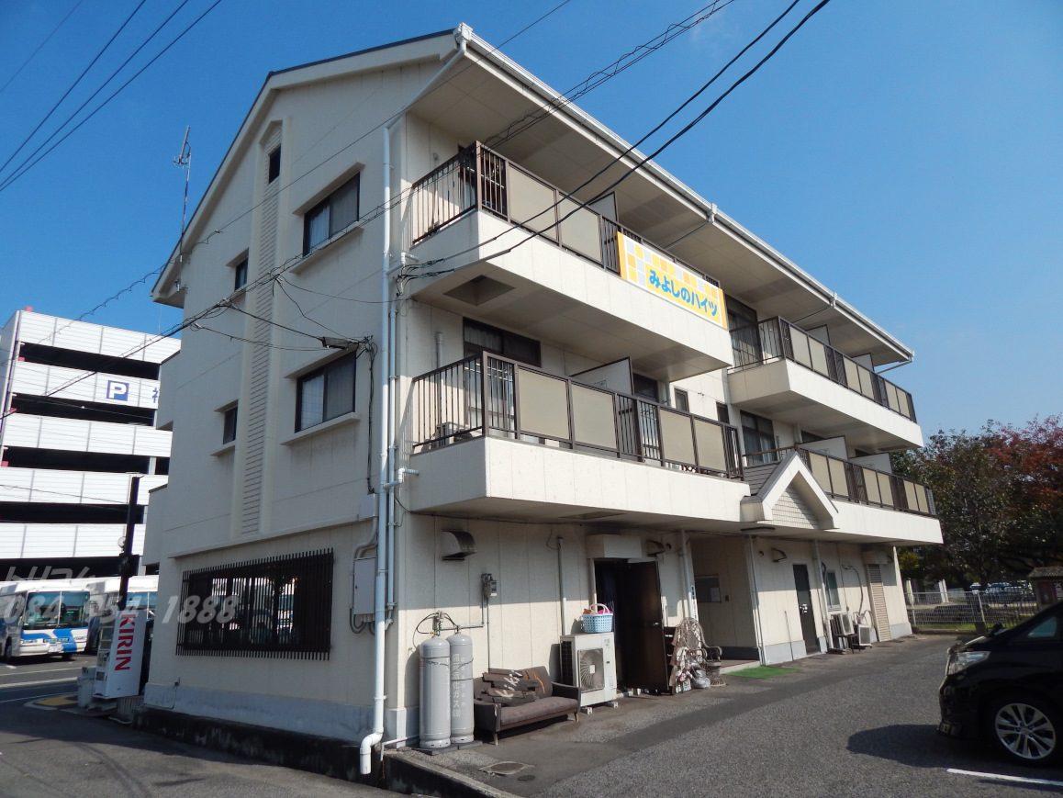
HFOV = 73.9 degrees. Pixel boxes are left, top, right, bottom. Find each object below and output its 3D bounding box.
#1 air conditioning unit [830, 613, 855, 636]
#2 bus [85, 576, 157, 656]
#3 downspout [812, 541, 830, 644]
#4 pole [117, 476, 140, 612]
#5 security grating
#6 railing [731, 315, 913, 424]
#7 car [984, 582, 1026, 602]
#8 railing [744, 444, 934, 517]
[{"bbox_3d":[7.876,5.696,17.850,0.270,0.520,0.680,-17,-21,41],"label":"air conditioning unit"},{"bbox_3d":[-20.610,10.825,34.758,9.200,3.200,2.400,-17,-21,41],"label":"bus"},{"bbox_3d":[7.501,4.999,18.108,0.110,2.780,0.110,-17,-21,41],"label":"downspout"},{"bbox_3d":[-10.262,4.598,17.766,0.300,5.321,0.300,-17,-21,41],"label":"pole"},{"bbox_3d":[-4.625,3.401,11.463,5.186,1.480,0.110,-17,-21,41],"label":"security grating"},{"bbox_3d":[8.609,-0.388,20.142,1.479,1.065,9.988,-17,-21,41],"label":"railing"},{"bbox_3d":[37.510,15.317,56.000,4.300,1.450,1.700,11,-21,-39],"label":"car"},{"bbox_3d":[8.750,2.532,19.302,1.479,1.048,9.988,-17,-21,41],"label":"railing"}]

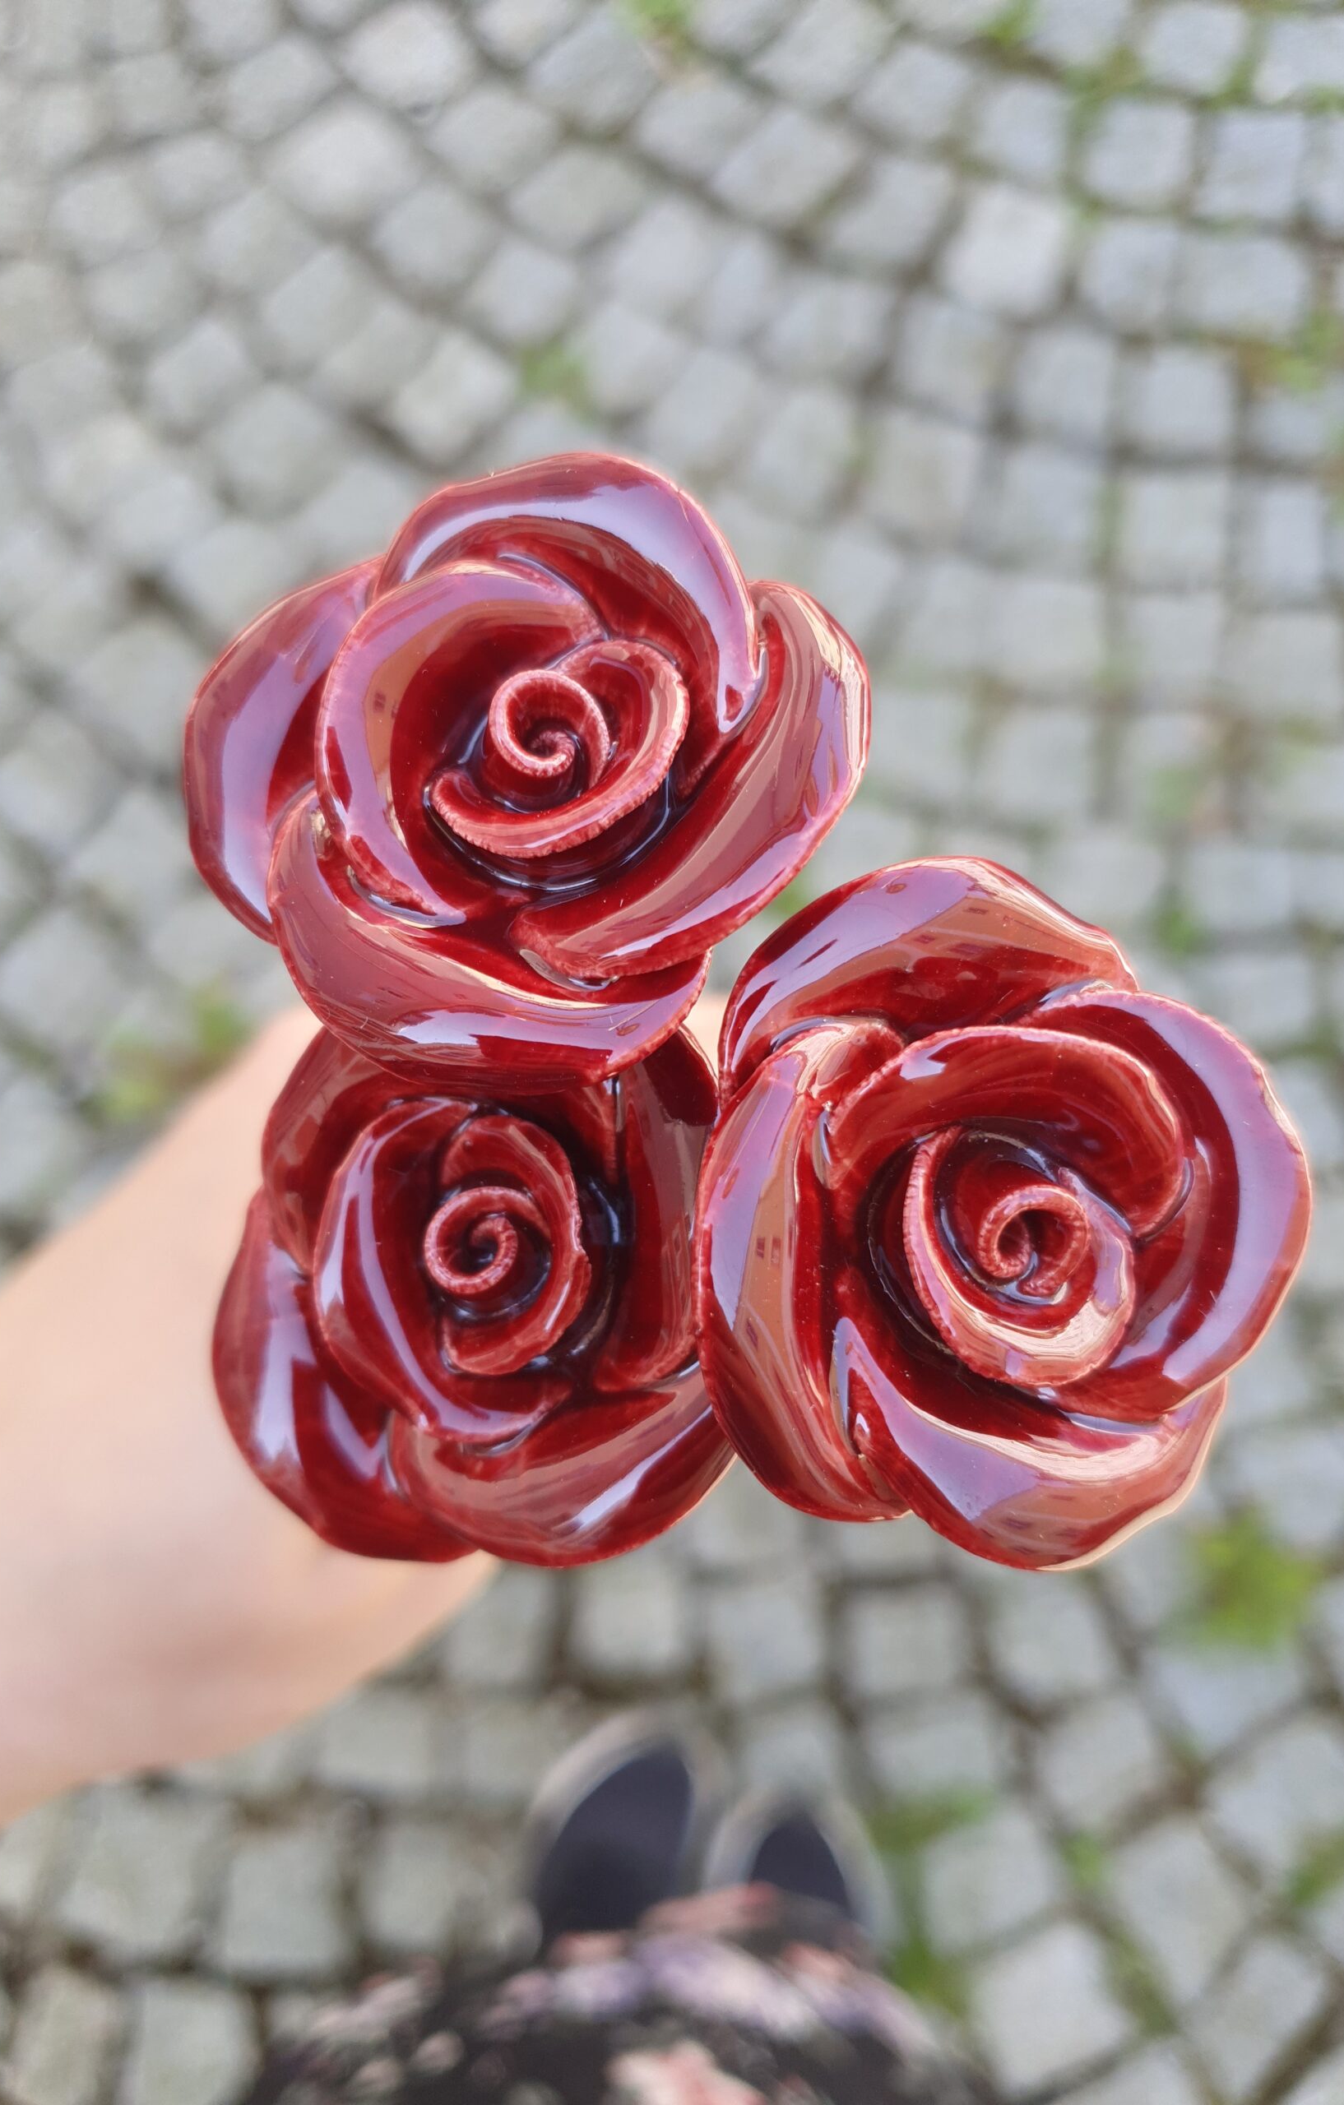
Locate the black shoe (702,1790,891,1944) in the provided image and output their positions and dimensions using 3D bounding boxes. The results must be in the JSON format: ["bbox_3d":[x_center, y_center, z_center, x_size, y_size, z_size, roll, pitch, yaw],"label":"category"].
[{"bbox_3d":[0.069,0.615,0.987,0.109,0.100,0.270,5,80,3],"label":"black shoe"}]

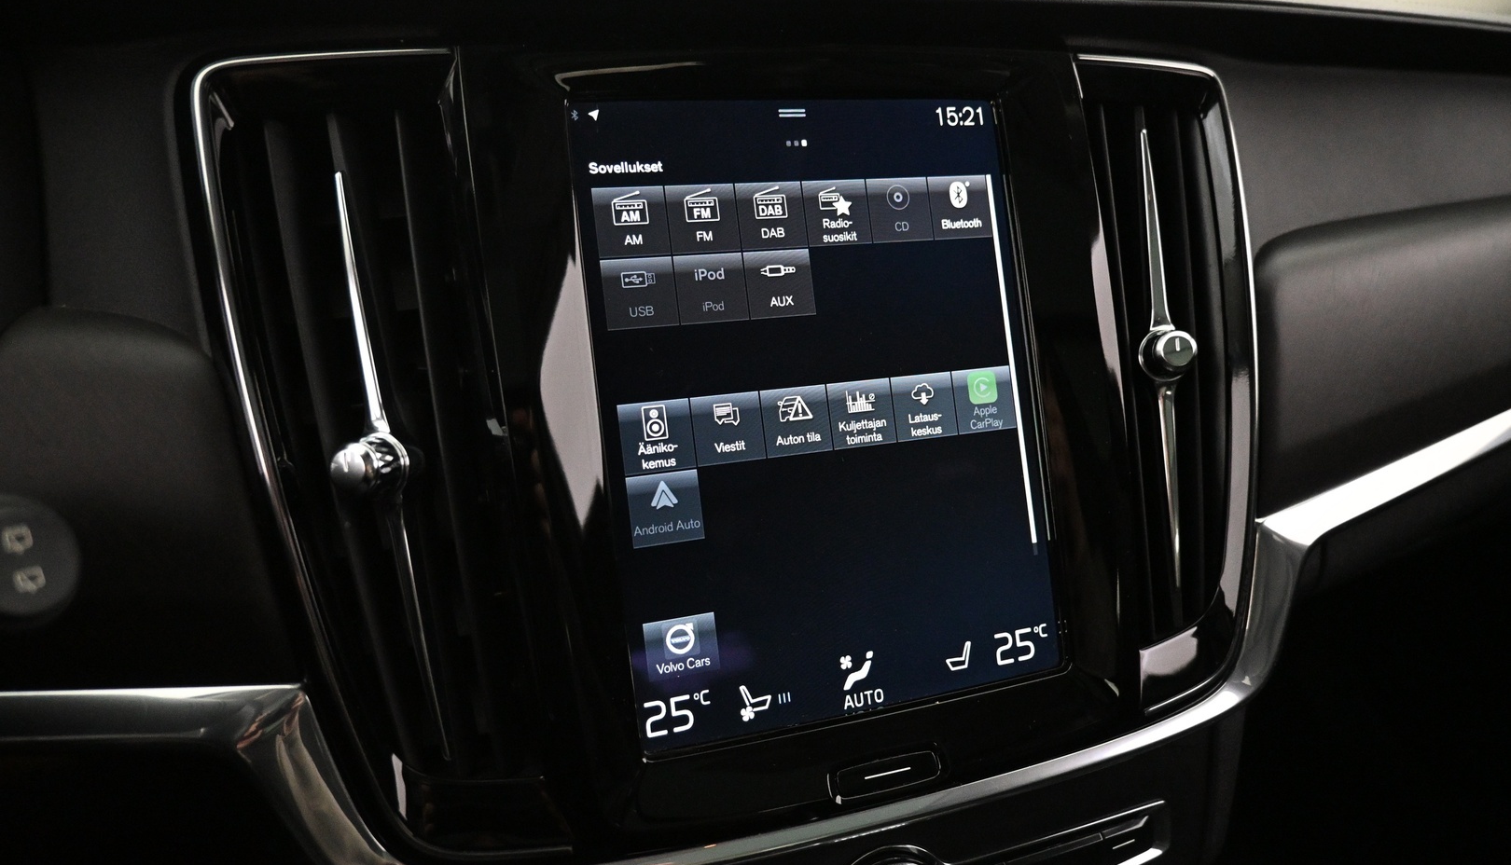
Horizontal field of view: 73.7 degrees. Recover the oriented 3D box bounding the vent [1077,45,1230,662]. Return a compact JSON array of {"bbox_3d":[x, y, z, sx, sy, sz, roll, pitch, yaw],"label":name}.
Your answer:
[{"bbox_3d":[0.133,-0.025,0.334,0.056,0.190,0.030,-4,-1,-19],"label":"vent"}]

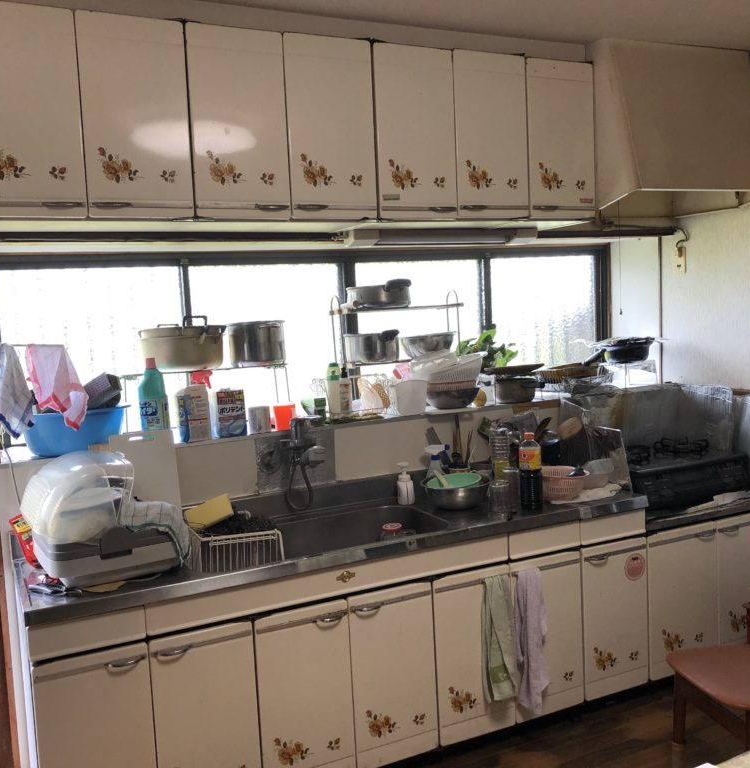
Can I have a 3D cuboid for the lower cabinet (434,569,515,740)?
[{"bbox_3d":[0.332,0.898,2.758,0.298,0.557,0.022,-5,6,-25],"label":"lower cabinet"}]

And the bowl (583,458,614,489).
[{"bbox_3d":[0.861,0.351,3.211,0.140,0.080,0.140,-5,6,-25],"label":"bowl"}]

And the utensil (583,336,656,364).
[{"bbox_3d":[1.068,-0.143,3.674,0.350,0.100,0.207,-5,6,-25],"label":"utensil"}]

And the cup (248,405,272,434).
[{"bbox_3d":[-0.413,0.126,2.969,0.079,0.094,0.079,-3,5,0],"label":"cup"}]

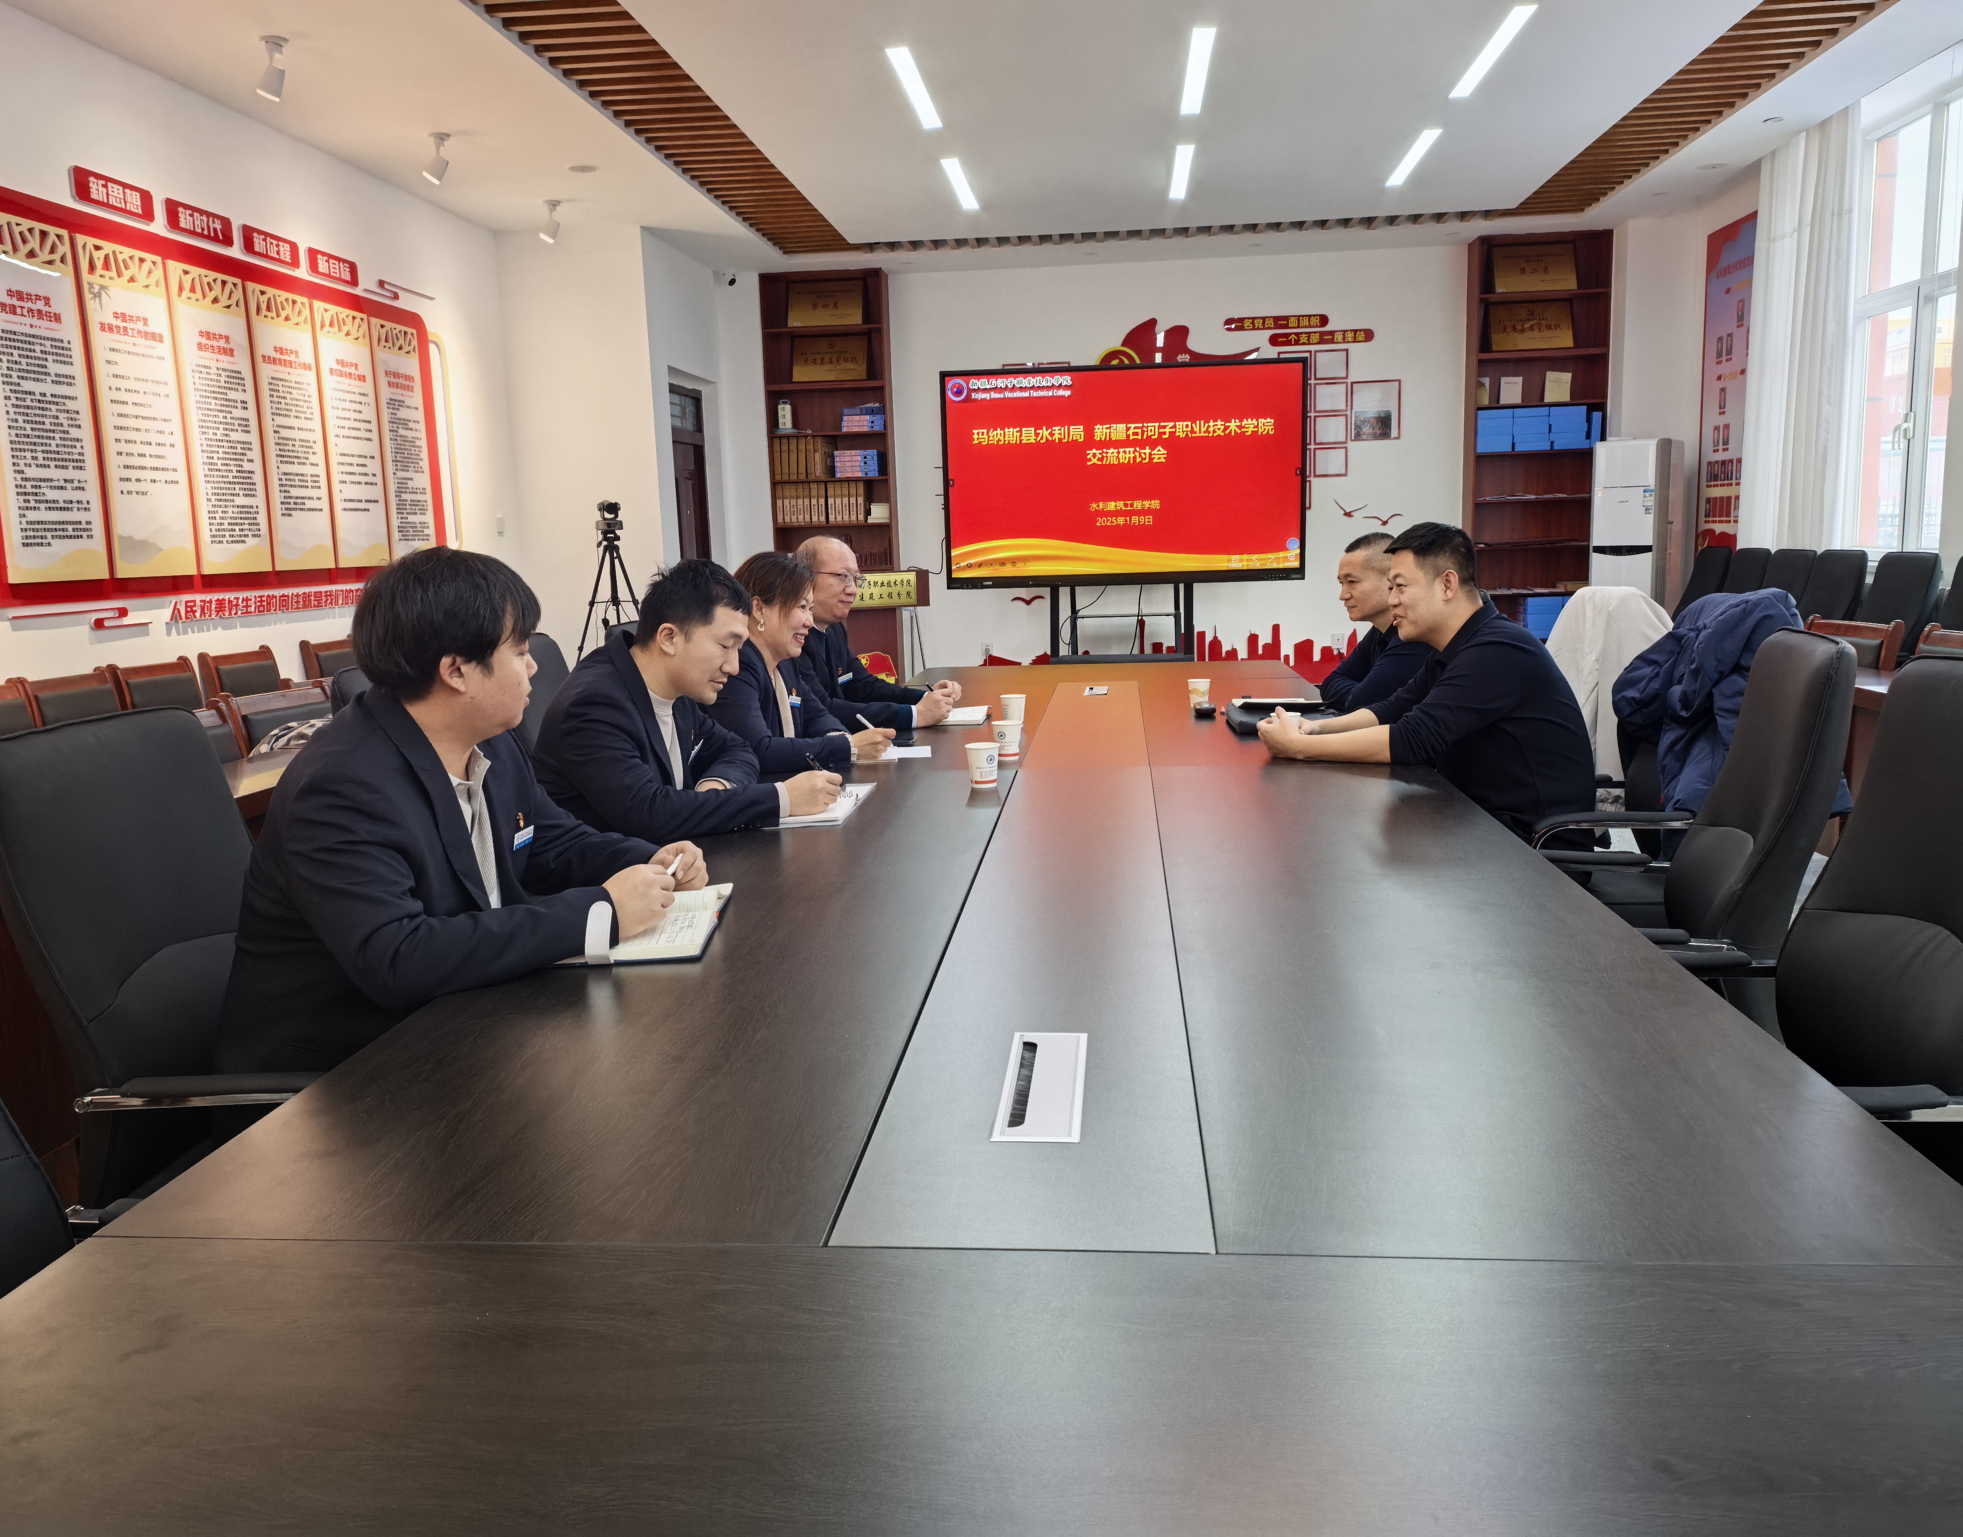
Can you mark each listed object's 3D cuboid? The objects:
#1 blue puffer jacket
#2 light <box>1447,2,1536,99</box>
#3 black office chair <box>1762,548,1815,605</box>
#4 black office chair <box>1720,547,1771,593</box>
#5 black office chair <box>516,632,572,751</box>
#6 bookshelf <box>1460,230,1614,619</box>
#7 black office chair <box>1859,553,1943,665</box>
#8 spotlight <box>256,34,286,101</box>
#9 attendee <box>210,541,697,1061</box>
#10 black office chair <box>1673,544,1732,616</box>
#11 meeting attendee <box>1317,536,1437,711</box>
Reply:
[{"bbox_3d":[1.580,-0.106,3.086,0.400,0.560,0.520,-1,9,6],"label":"blue puffer jacket"},{"bbox_3d":[2.140,-3.012,5.974,0.085,0.040,1.170,-1,9,6],"label":"light"},{"bbox_3d":[4.434,-0.750,8.309,0.620,1.020,0.580,-1,9,6],"label":"black office chair"},{"bbox_3d":[4.487,-0.840,8.838,0.620,1.020,0.580,-1,9,6],"label":"black office chair"},{"bbox_3d":[-0.786,0.225,3.295,0.640,1.070,0.600,0,10,11],"label":"black office chair"},{"bbox_3d":[3.490,-1.804,9.018,0.779,2.975,0.340,-1,9,6],"label":"bookshelf"},{"bbox_3d":[4.314,-0.546,7.101,0.620,1.020,0.580,-1,9,6],"label":"black office chair"},{"bbox_3d":[-2.641,-2.605,5.284,0.110,0.235,0.105,-1,9,6],"label":"spotlight"},{"bbox_3d":[-0.721,0.345,1.944,0.700,1.270,0.600,-2,9,-2],"label":"attendee"},{"bbox_3d":[3.891,-0.711,8.197,0.640,1.060,0.560,-1,9,6],"label":"black office chair"},{"bbox_3d":[1.228,-0.027,3.868,0.720,1.240,0.580,-1,9,3],"label":"meeting attendee"}]

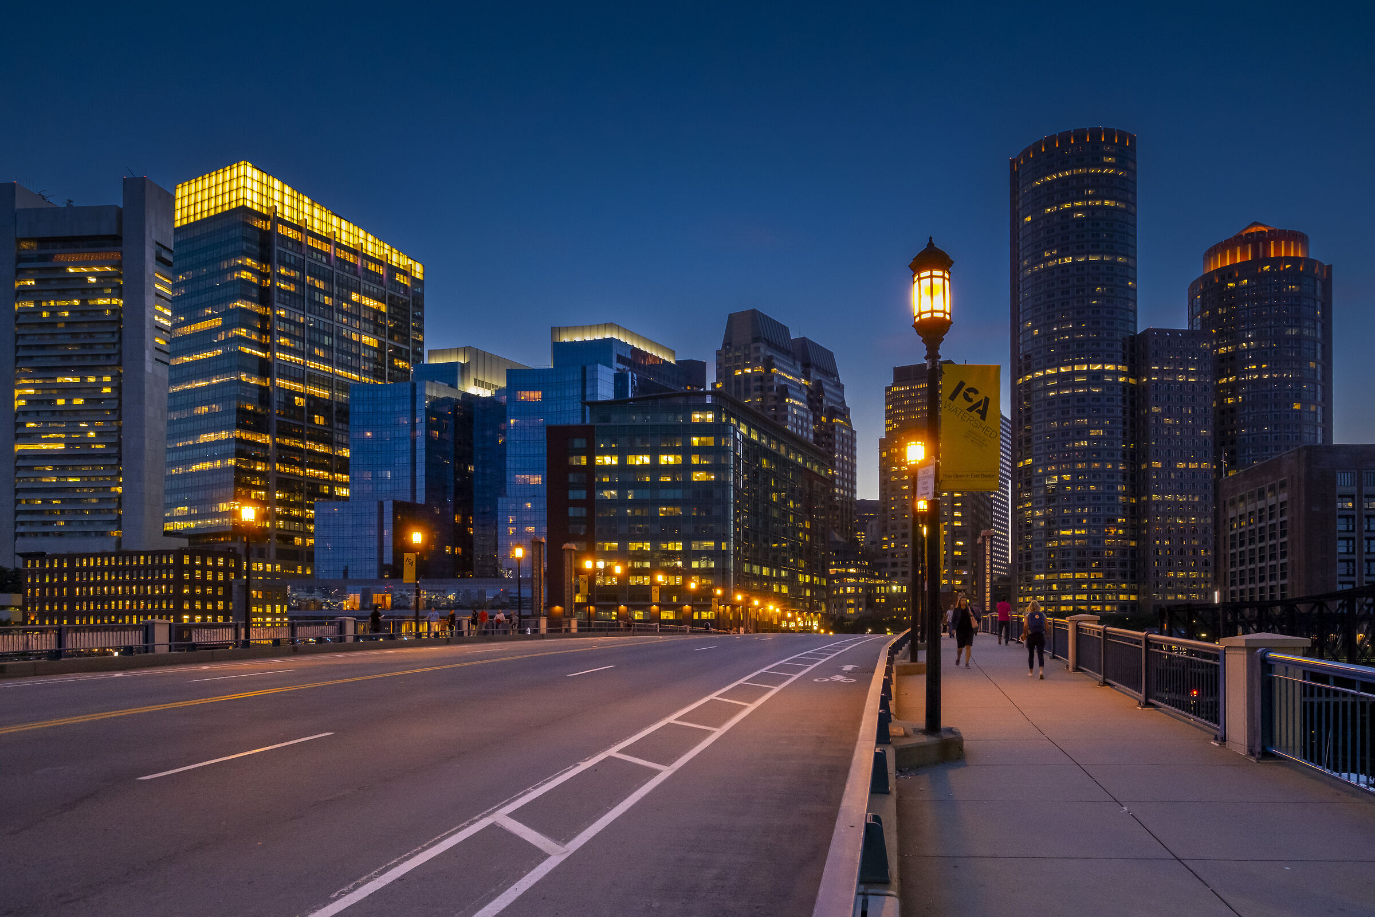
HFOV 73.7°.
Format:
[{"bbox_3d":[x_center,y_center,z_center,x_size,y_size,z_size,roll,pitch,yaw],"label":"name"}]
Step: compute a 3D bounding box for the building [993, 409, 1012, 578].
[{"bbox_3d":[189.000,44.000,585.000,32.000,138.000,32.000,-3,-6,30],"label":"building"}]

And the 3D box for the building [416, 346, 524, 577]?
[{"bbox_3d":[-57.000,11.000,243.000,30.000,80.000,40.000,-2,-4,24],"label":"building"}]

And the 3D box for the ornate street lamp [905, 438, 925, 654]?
[{"bbox_3d":[4.760,1.800,19.200,0.430,4.750,0.430,-1,-4,13],"label":"ornate street lamp"}]

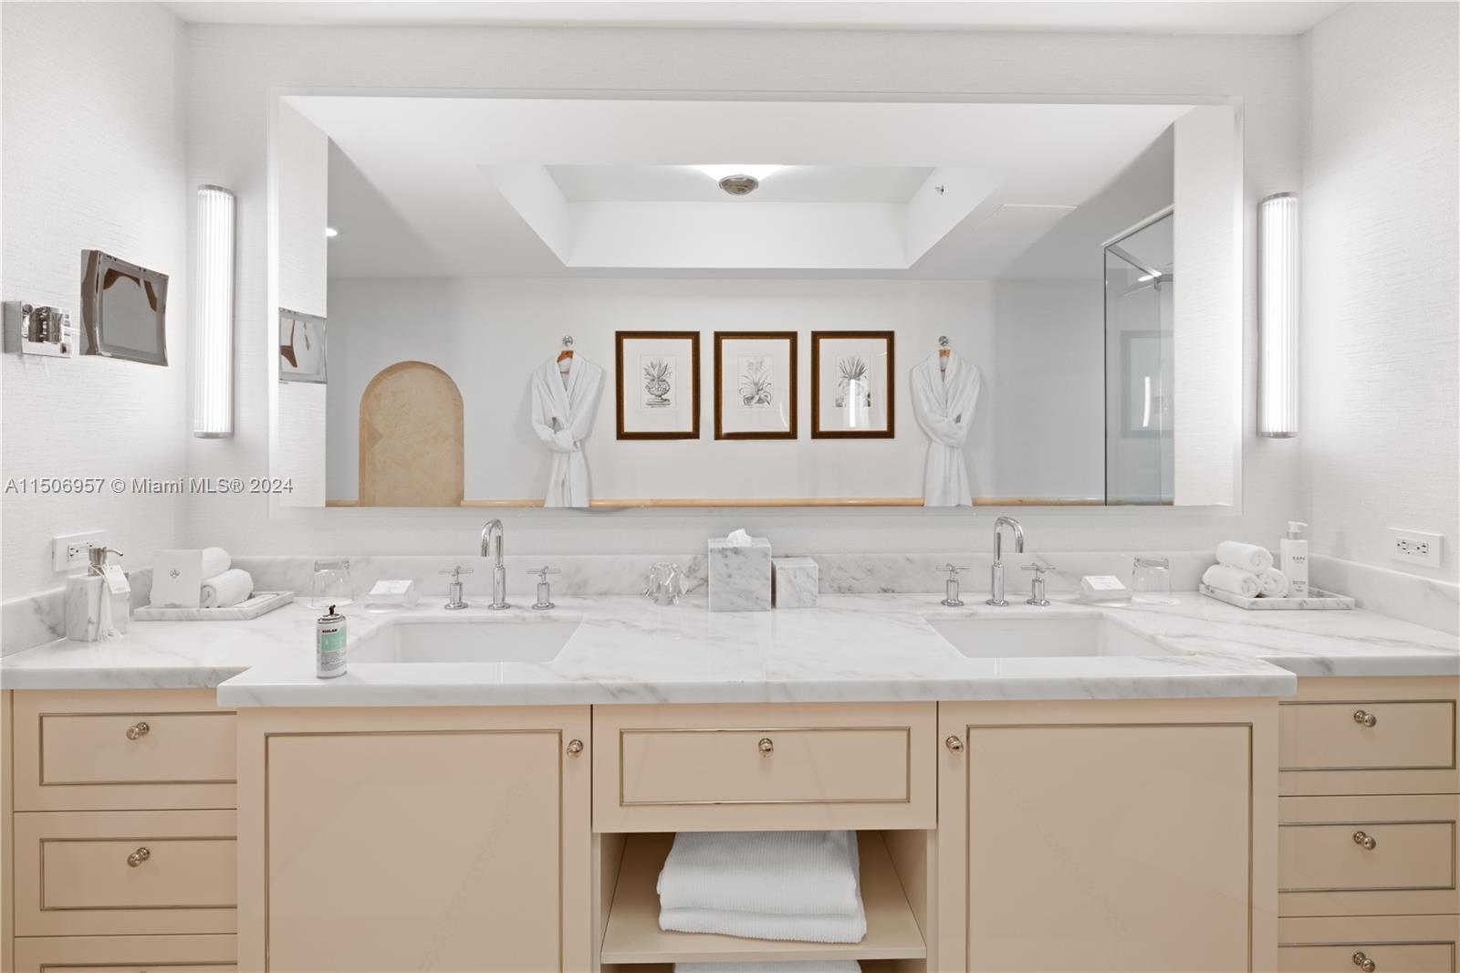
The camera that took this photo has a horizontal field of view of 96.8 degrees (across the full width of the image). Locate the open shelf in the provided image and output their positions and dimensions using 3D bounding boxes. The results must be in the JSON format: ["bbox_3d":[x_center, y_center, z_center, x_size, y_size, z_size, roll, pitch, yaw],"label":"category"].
[{"bbox_3d":[0.053,0.685,1.385,0.566,0.240,0.520,0,3,-1],"label":"open shelf"}]

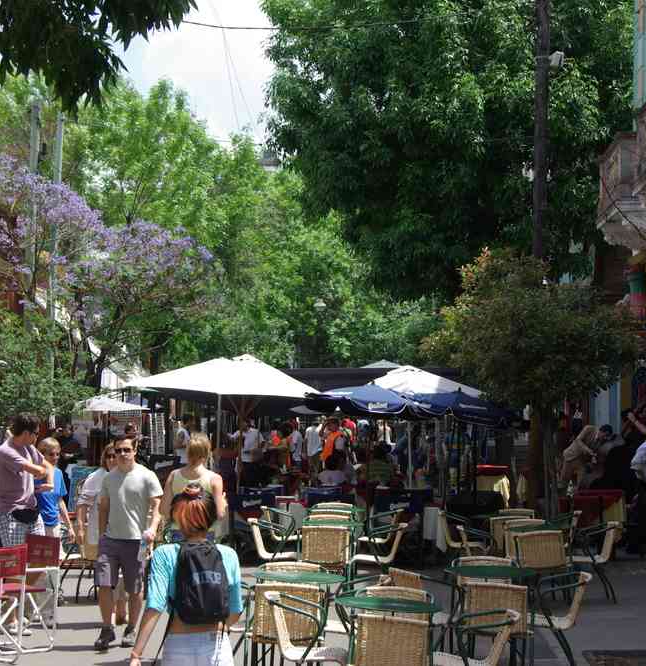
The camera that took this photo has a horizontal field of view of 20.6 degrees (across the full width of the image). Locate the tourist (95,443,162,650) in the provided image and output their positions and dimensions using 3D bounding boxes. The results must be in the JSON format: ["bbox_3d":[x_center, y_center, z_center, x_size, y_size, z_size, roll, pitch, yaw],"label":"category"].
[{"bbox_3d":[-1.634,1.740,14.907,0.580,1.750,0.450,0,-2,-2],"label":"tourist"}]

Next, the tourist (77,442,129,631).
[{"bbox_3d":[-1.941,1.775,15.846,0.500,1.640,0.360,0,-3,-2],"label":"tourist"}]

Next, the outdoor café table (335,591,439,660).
[{"bbox_3d":[0.388,1.960,10.359,0.640,0.755,0.640,0,-3,0],"label":"outdoor café table"}]

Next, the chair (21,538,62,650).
[{"bbox_3d":[-2.395,2.036,14.000,0.540,0.870,0.520,-2,-2,42],"label":"chair"}]

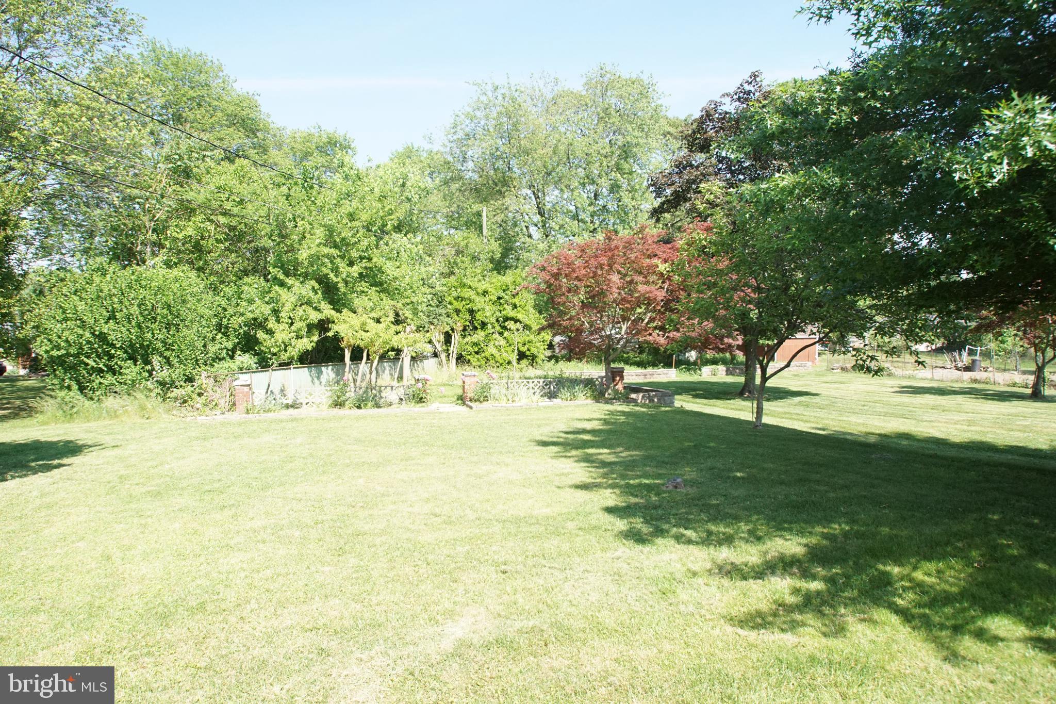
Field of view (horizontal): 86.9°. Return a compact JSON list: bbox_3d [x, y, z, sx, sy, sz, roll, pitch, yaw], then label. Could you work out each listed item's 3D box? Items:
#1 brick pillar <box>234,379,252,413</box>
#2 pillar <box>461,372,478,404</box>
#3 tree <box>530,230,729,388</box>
[{"bbox_3d":[-6.840,1.080,13.350,0.370,0.800,0.370,0,1,-11],"label":"brick pillar"},{"bbox_3d":[-1.510,0.940,14.400,0.370,0.810,0.370,0,1,-11],"label":"pillar"},{"bbox_3d":[2.700,-1.130,14.900,5.400,4.500,5.000,0,1,-11],"label":"tree"}]

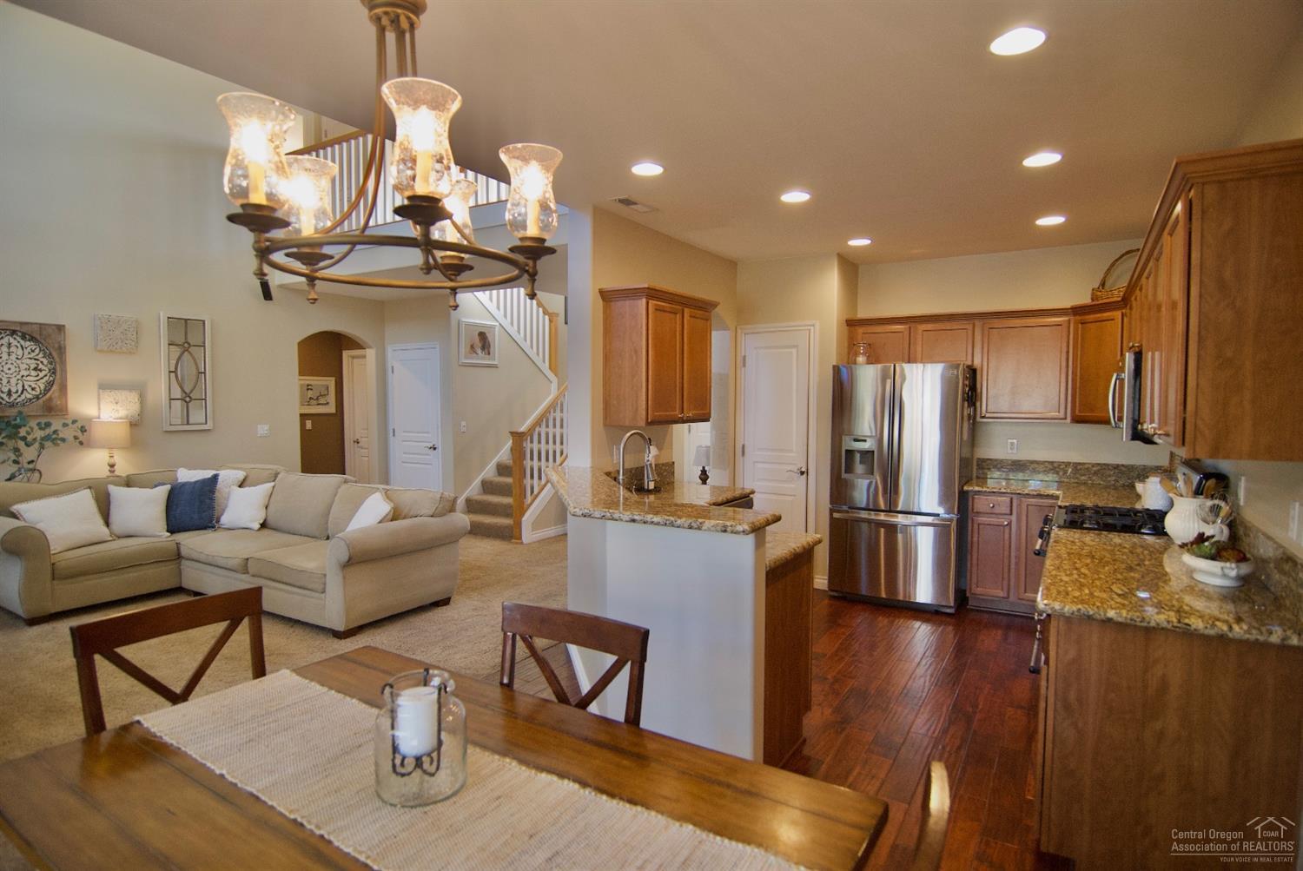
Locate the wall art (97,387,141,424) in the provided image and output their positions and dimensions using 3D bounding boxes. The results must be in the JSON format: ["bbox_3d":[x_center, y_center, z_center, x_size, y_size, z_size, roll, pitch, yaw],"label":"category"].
[{"bbox_3d":[-4.516,-0.241,5.546,0.040,0.300,0.295,2,3,33],"label":"wall art"}]

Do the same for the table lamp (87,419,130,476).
[{"bbox_3d":[-4.451,0.120,5.372,0.260,0.500,0.260,2,3,33],"label":"table lamp"}]

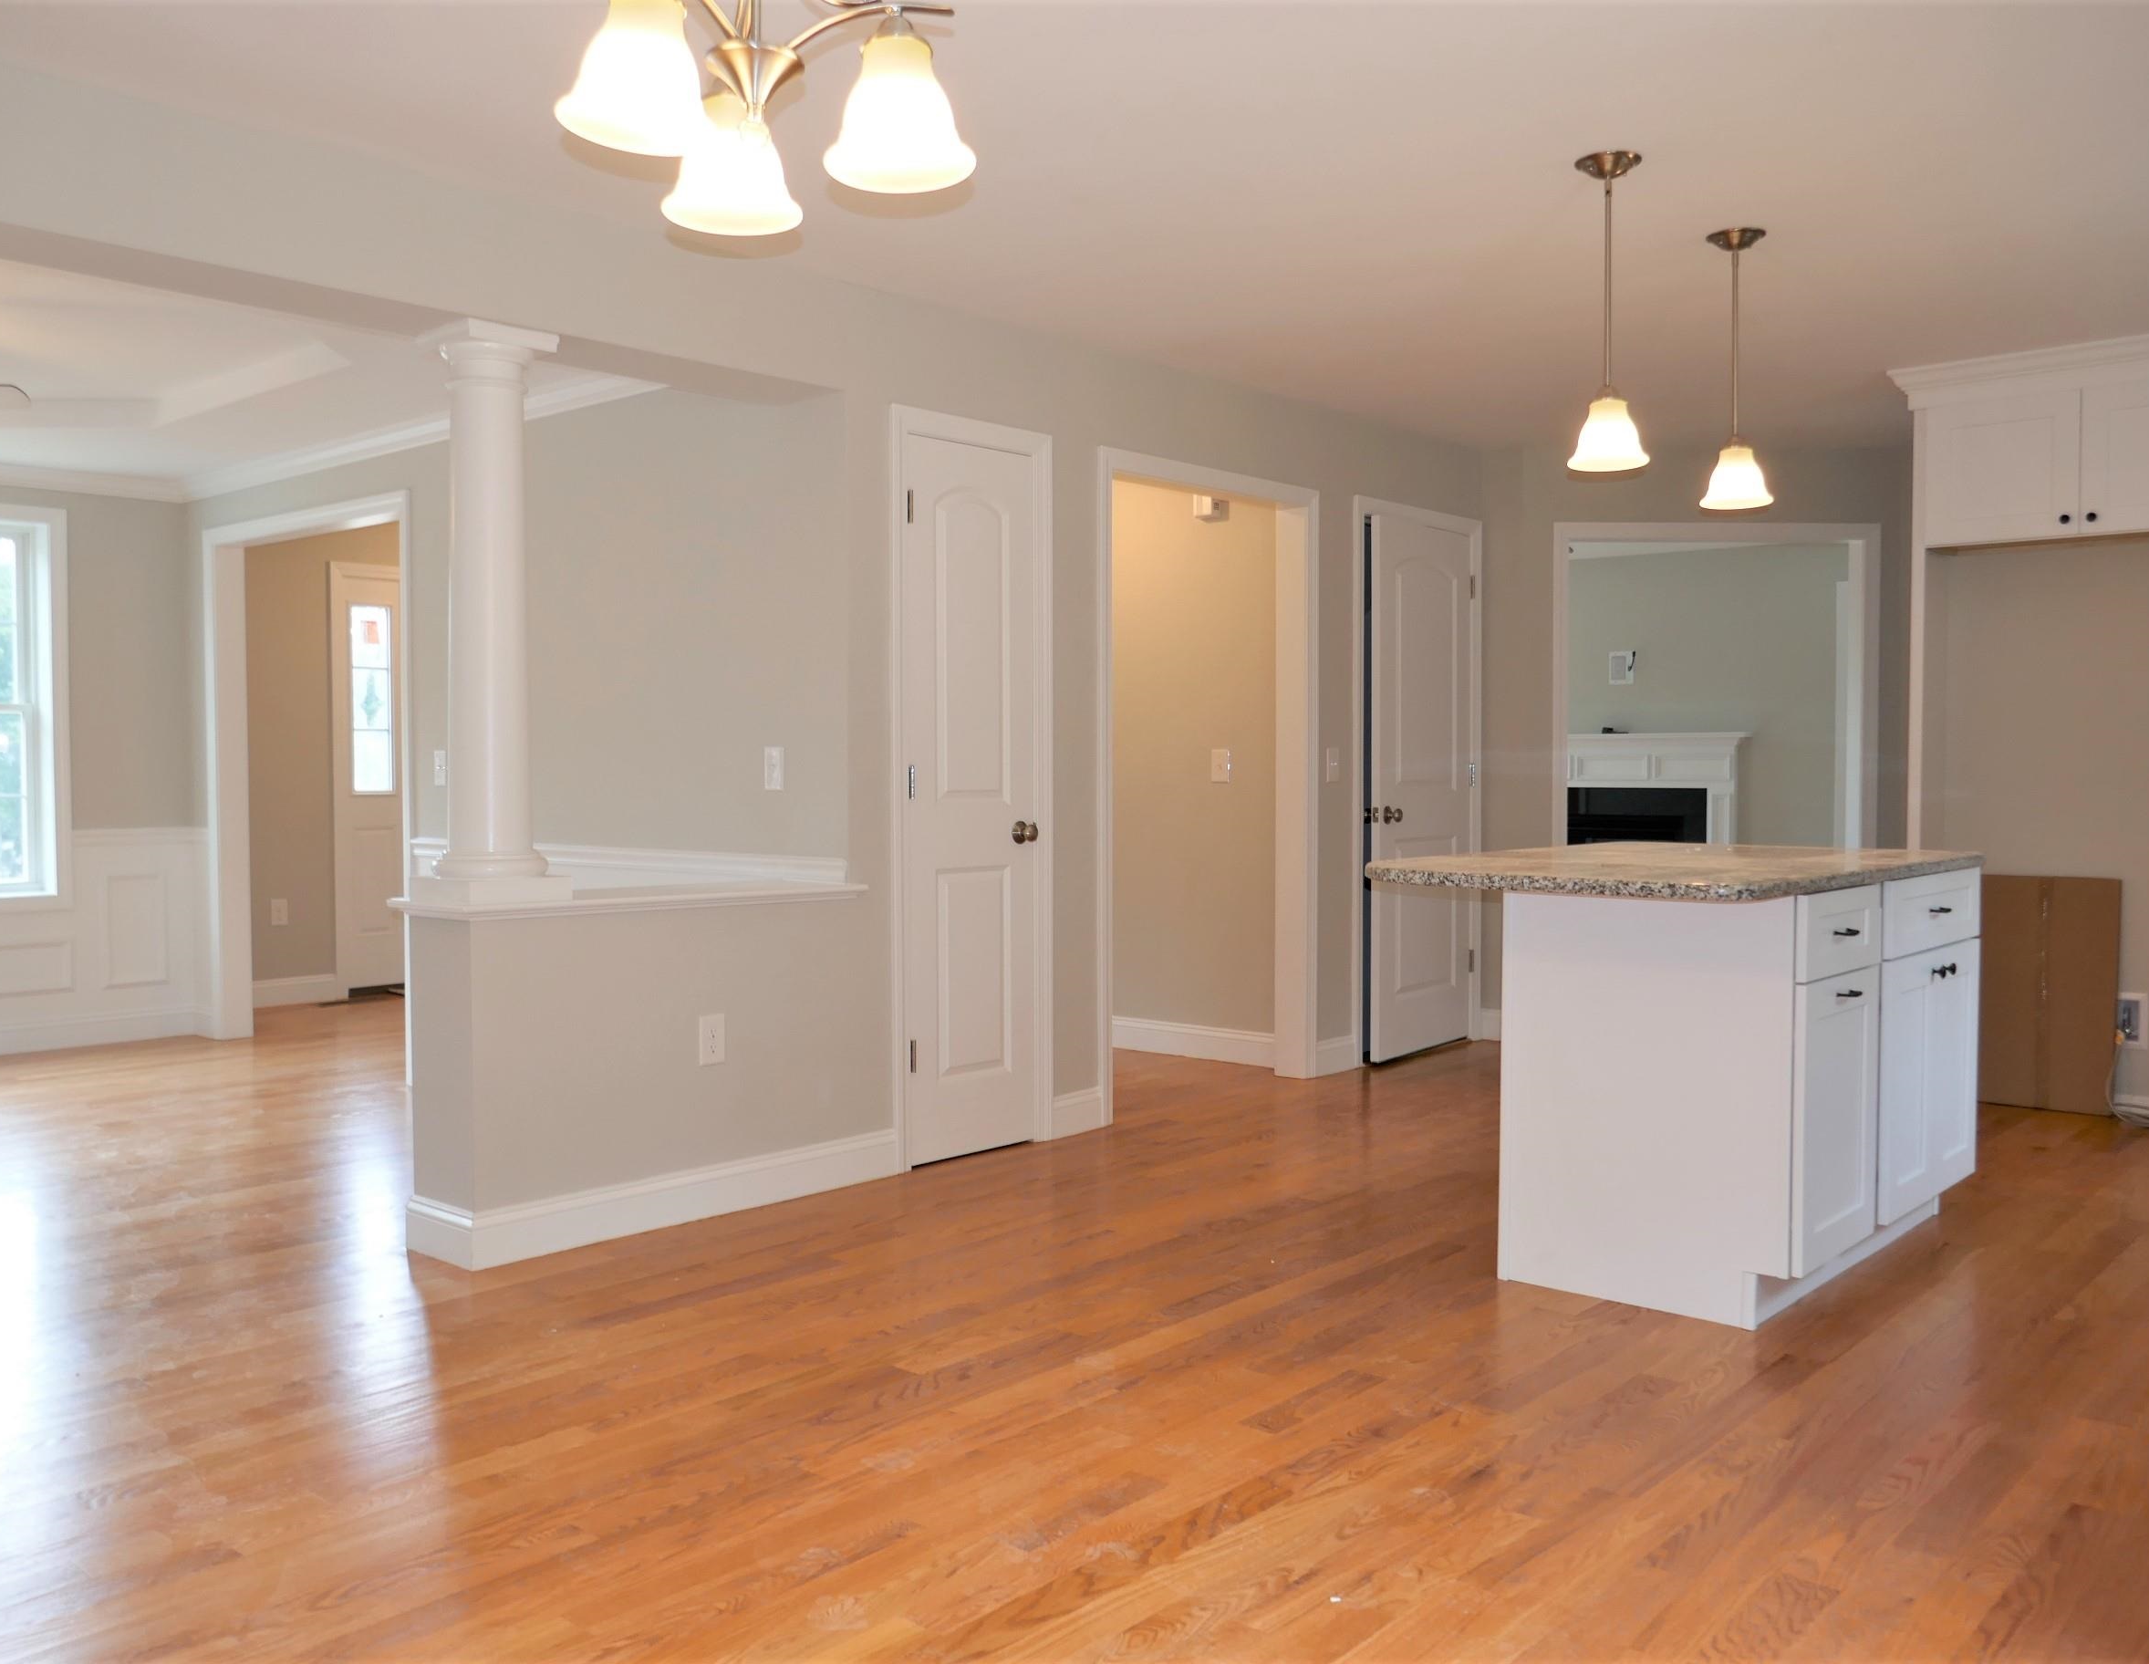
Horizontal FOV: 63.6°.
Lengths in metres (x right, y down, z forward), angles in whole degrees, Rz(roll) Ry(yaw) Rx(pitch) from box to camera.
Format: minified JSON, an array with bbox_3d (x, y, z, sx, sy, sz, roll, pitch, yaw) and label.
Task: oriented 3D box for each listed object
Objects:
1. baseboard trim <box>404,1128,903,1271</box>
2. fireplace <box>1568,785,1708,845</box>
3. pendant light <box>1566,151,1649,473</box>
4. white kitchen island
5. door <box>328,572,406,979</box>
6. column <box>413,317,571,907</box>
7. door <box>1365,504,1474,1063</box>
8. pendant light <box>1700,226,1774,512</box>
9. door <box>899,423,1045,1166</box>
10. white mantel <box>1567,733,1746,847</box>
[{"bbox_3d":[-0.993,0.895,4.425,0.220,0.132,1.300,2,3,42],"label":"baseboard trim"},{"bbox_3d":[3.473,0.204,11.076,1.220,0.965,0.300,2,3,42],"label":"fireplace"},{"bbox_3d":[1.159,-1.125,3.763,0.180,0.648,0.180,2,3,42],"label":"pendant light"},{"bbox_3d":[1.446,0.516,4.036,0.880,0.914,1.580,2,3,42],"label":"white kitchen island"},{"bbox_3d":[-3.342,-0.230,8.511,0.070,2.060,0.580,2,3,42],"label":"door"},{"bbox_3d":[-1.355,-0.492,4.009,0.255,1.285,0.255,2,3,42],"label":"column"},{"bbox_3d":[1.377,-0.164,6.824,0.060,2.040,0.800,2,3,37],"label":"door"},{"bbox_3d":[1.634,-1.144,4.290,0.180,0.655,0.180,2,3,42],"label":"pendant light"},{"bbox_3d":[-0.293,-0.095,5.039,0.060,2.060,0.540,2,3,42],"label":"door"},{"bbox_3d":[3.409,0.037,10.999,1.770,1.305,0.200,2,3,42],"label":"white mantel"}]

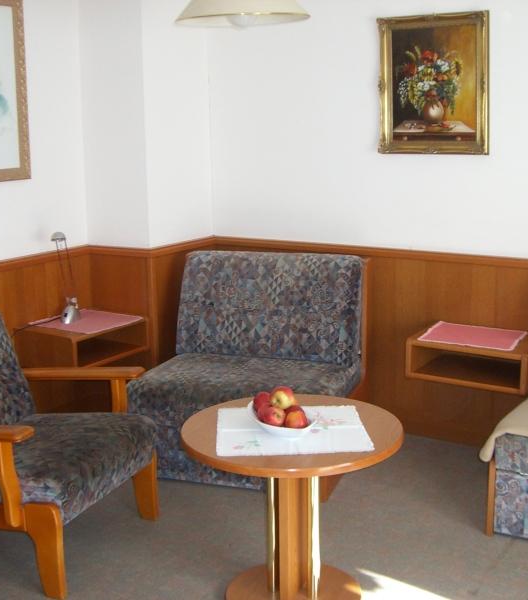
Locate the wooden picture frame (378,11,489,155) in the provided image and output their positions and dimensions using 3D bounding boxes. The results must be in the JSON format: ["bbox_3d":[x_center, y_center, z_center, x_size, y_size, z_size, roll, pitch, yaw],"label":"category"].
[{"bbox_3d":[0.749,-0.955,3.890,0.525,0.610,0.040,6,14,32],"label":"wooden picture frame"}]

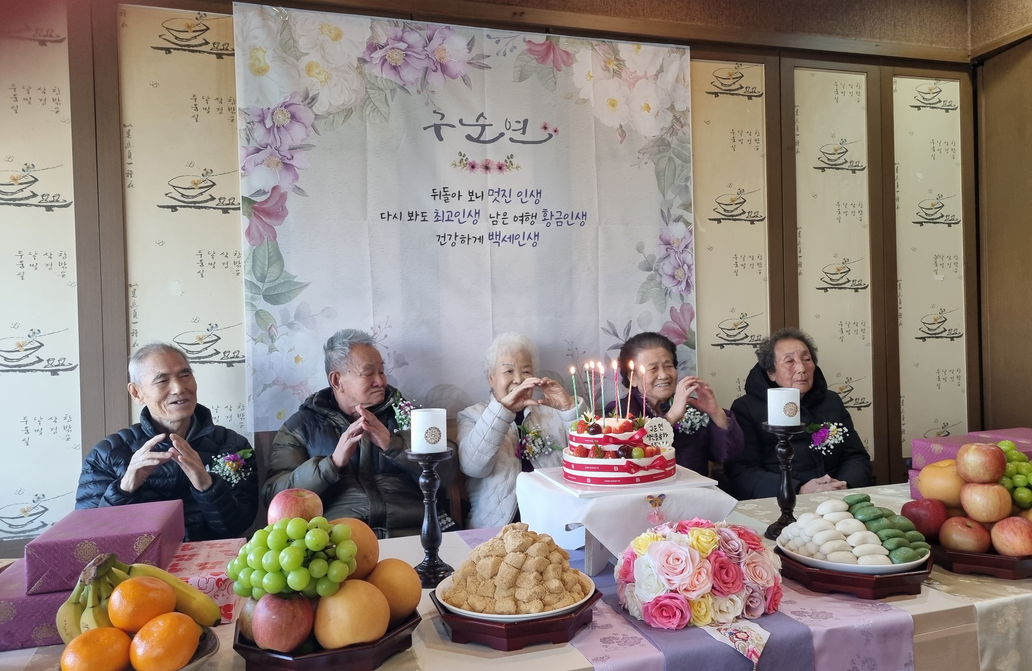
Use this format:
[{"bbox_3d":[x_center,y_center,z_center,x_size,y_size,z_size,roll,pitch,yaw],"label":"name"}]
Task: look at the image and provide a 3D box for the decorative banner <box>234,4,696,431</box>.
[{"bbox_3d":[-0.094,-0.393,2.671,1.619,1.353,0.015,-2,1,-17],"label":"decorative banner"}]

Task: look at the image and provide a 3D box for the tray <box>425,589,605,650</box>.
[{"bbox_3d":[-0.001,0.449,1.279,0.266,0.046,0.266,-2,1,-17],"label":"tray"}]

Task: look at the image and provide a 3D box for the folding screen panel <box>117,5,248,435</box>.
[{"bbox_3d":[-1.016,-0.208,2.406,0.350,1.591,0.020,-2,1,-17],"label":"folding screen panel"}]

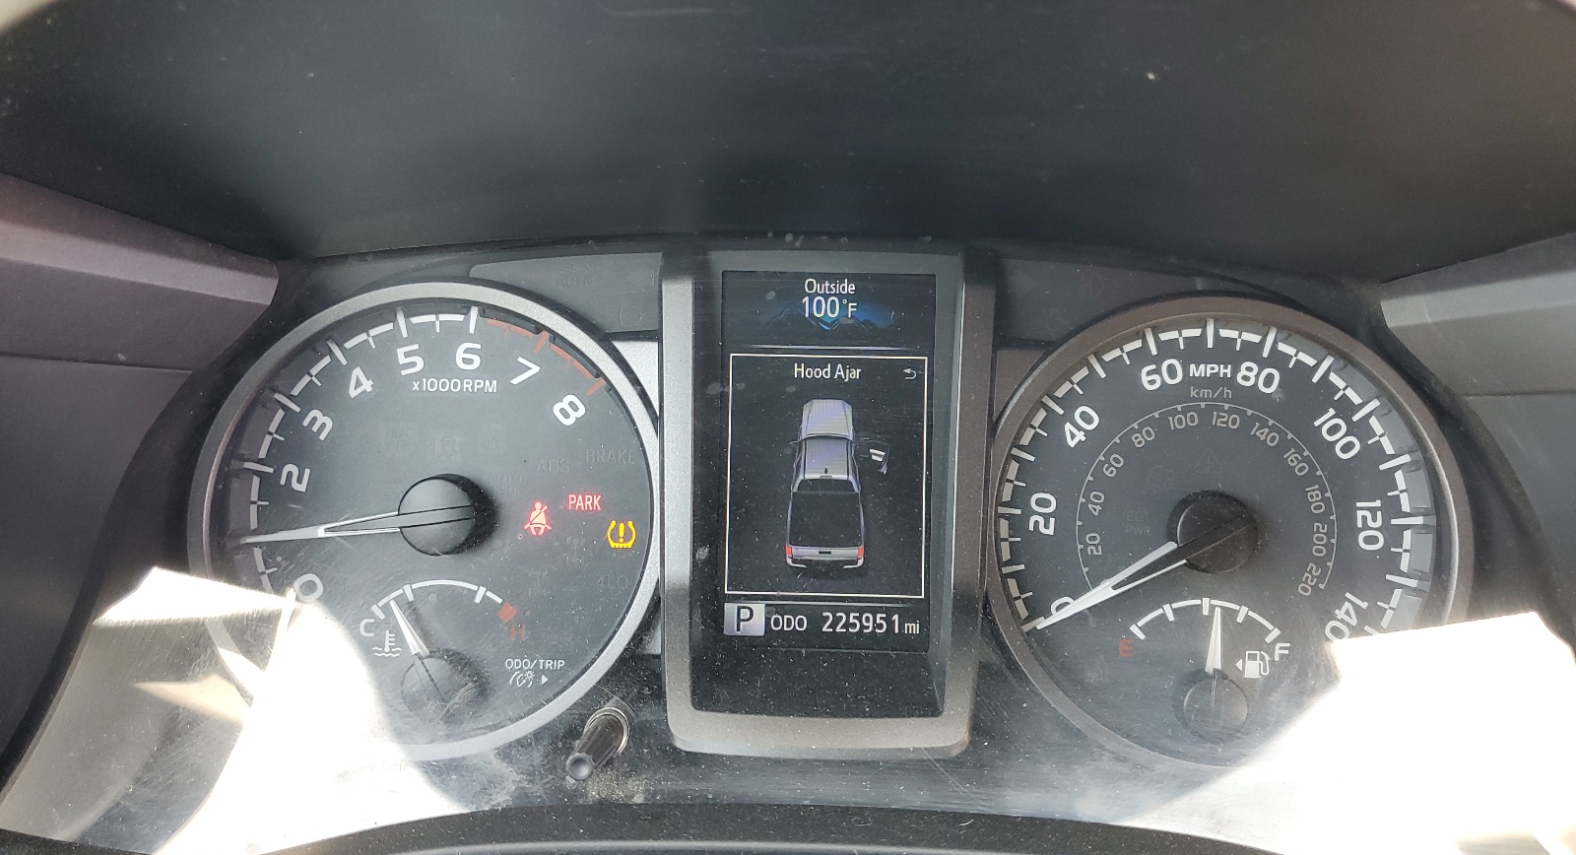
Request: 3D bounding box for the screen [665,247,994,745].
[{"bbox_3d":[0.009,0.018,0.286,0.077,0.119,0.022,1,-2,1],"label":"screen"}]

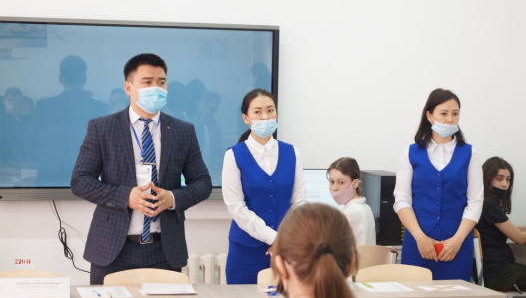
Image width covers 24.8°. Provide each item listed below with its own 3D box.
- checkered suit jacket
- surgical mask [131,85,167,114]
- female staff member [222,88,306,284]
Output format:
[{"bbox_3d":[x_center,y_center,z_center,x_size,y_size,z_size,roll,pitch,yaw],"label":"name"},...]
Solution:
[{"bbox_3d":[-0.550,0.175,5.420,0.620,0.730,0.360,0,3,-15],"label":"checkered suit jacket"},{"bbox_3d":[-0.507,-0.222,5.370,0.150,0.130,0.110,-1,3,-32],"label":"surgical mask"},{"bbox_3d":[0.000,0.525,5.660,0.410,1.620,0.290,0,3,-18],"label":"female staff member"}]

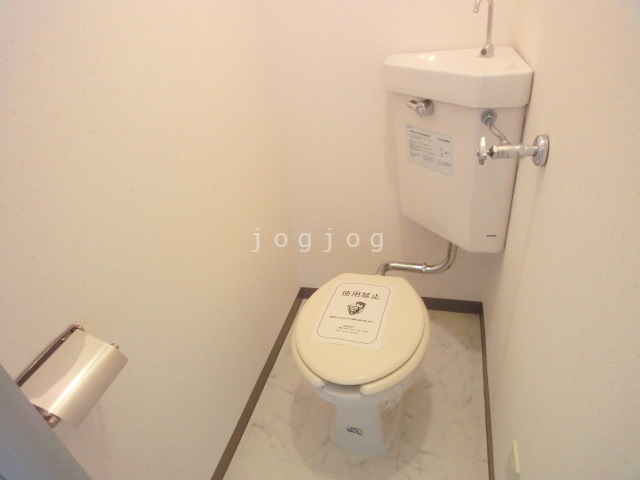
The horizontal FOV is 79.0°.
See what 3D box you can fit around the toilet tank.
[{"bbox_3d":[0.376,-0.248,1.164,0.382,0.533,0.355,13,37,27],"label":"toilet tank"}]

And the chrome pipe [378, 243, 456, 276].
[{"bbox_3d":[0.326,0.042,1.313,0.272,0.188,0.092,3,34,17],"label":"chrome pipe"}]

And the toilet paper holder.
[{"bbox_3d":[-0.382,0.209,0.579,0.112,0.085,0.144,4,34,16],"label":"toilet paper holder"}]

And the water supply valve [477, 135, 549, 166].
[{"bbox_3d":[0.393,-0.184,0.796,0.130,0.057,0.058,4,34,16],"label":"water supply valve"}]

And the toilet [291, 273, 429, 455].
[{"bbox_3d":[0.145,0.404,1.247,0.373,0.413,0.503,4,34,16],"label":"toilet"}]

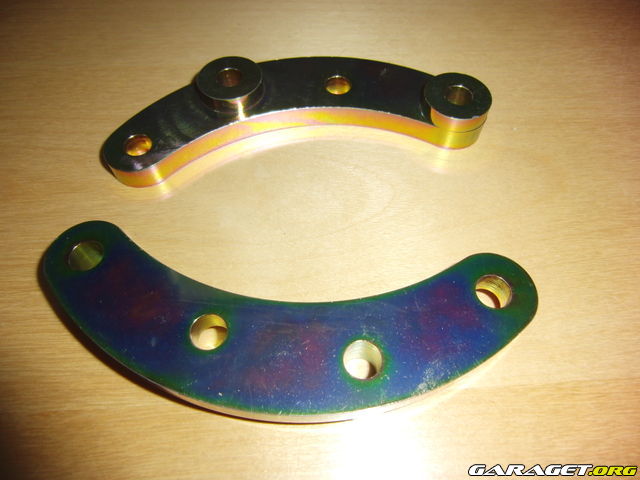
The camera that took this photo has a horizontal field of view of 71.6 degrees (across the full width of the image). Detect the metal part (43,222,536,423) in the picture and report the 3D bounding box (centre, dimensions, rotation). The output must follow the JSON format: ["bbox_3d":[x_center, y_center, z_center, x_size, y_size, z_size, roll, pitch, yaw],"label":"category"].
[{"bbox_3d":[-0.013,0.028,0.144,0.161,0.018,0.057,5,60,3],"label":"metal part"}]

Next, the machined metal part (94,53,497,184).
[{"bbox_3d":[-0.010,-0.059,0.194,0.161,0.018,0.057,-8,60,-4],"label":"machined metal part"}]

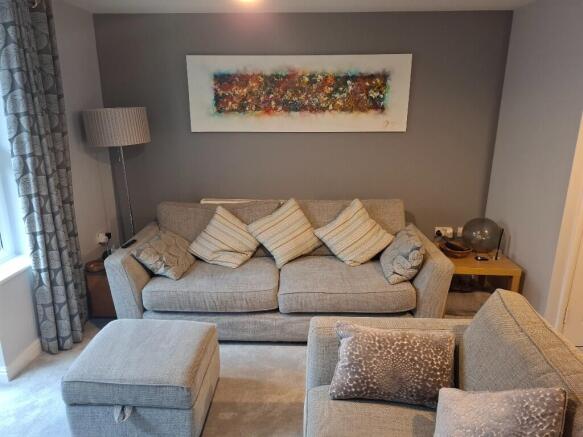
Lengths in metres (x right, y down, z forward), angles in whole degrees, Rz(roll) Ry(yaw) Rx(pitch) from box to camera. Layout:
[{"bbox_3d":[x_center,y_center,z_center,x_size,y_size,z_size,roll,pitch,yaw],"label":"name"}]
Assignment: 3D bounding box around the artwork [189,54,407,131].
[{"bbox_3d":[0.058,-1.018,3.190,1.810,0.608,0.035,1,15,1],"label":"artwork"}]

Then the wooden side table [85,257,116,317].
[{"bbox_3d":[-1.421,0.543,3.154,0.280,0.390,0.360,0,15,1],"label":"wooden side table"}]

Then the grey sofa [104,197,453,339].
[{"bbox_3d":[-0.071,0.344,2.985,2.250,0.870,0.950,0,15,1],"label":"grey sofa"}]

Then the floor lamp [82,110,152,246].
[{"bbox_3d":[-1.285,-0.039,3.027,0.490,1.580,0.490,0,15,1],"label":"floor lamp"}]

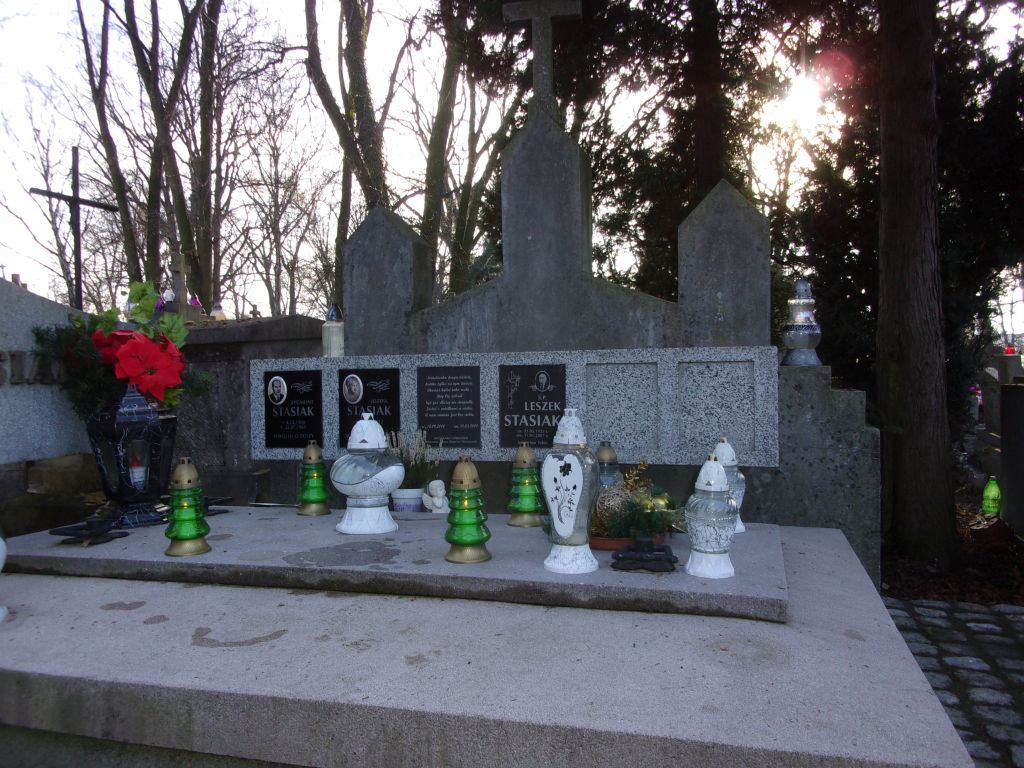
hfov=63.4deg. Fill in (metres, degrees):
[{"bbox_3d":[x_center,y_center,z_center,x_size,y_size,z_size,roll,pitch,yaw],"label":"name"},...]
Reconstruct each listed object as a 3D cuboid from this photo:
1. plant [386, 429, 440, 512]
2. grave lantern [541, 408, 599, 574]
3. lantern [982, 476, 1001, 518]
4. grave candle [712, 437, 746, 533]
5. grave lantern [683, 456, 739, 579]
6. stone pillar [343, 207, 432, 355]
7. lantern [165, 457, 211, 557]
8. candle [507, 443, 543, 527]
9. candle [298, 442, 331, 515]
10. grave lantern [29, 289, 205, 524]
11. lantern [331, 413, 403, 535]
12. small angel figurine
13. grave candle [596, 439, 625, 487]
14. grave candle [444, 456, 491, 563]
[{"bbox_3d":[-0.358,0.308,2.950,0.190,0.300,0.180,-1,-1,0],"label":"plant"},{"bbox_3d":[0.134,0.244,1.949,0.138,0.376,0.138,-1,-1,0],"label":"grave lantern"},{"bbox_3d":[3.124,0.735,5.402,0.117,0.271,0.117,-1,-1,17],"label":"lantern"},{"bbox_3d":[0.672,0.317,2.617,0.124,0.293,0.124,-1,-1,14],"label":"grave candle"},{"bbox_3d":[0.478,0.314,2.009,0.124,0.290,0.124,-1,-1,13],"label":"grave lantern"},{"bbox_3d":[-0.482,-0.398,3.247,0.298,0.575,0.174,-1,-1,17],"label":"stone pillar"},{"bbox_3d":[-0.924,0.344,2.363,0.125,0.274,0.125,-1,-1,-21],"label":"lantern"},{"bbox_3d":[0.040,0.313,2.613,0.117,0.258,0.117,-1,-1,0],"label":"candle"},{"bbox_3d":[-0.697,0.328,2.916,0.119,0.257,0.119,-1,-1,17],"label":"candle"},{"bbox_3d":[-1.325,0.060,2.790,0.530,0.770,0.380,0,-1,-27],"label":"grave lantern"},{"bbox_3d":[-0.479,0.288,2.739,0.239,0.382,0.239,-1,-1,-10],"label":"lantern"},{"bbox_3d":[-0.281,0.421,3.107,0.080,0.119,0.095,-1,-1,44],"label":"small angel figurine"},{"bbox_3d":[0.308,0.327,2.667,0.116,0.283,0.116,-1,-1,6],"label":"grave candle"},{"bbox_3d":[-0.119,0.332,2.226,0.125,0.275,0.125,-1,-1,-3],"label":"grave candle"}]

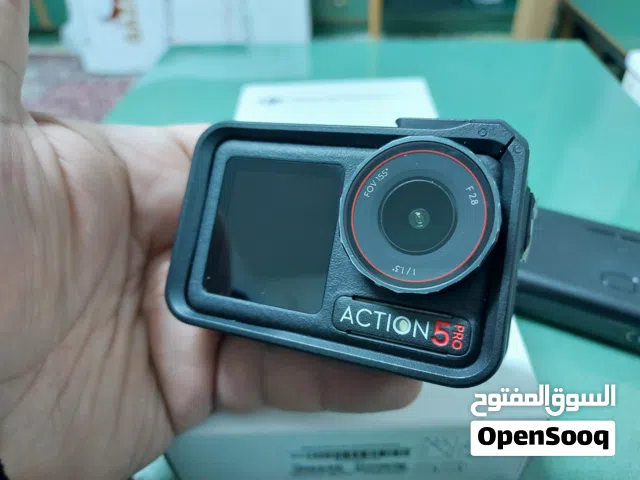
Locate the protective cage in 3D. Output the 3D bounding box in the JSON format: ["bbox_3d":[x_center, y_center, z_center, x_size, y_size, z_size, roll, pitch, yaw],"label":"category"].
[{"bbox_3d":[0.008,0.001,0.130,0.079,0.033,0.053,7,84,21],"label":"protective cage"}]

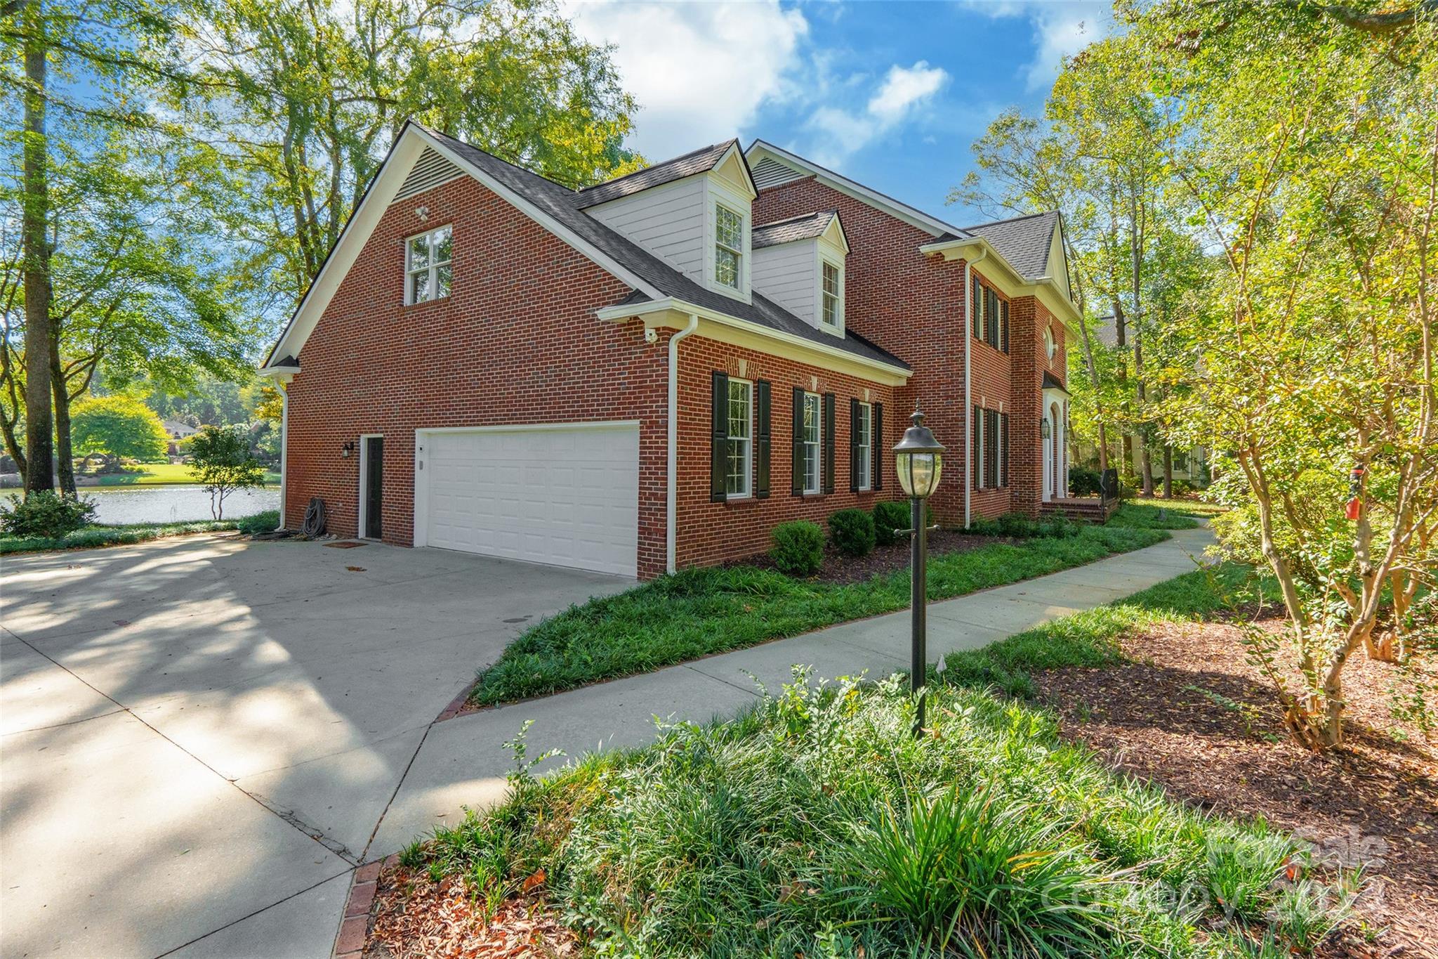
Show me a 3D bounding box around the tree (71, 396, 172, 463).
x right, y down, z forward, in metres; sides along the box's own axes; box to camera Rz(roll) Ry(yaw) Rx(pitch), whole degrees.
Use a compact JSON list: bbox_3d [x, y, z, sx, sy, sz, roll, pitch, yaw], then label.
[{"bbox_3d":[-63.660,-5.202,68.000,10.400,7.500,9.800,0,2,0],"label":"tree"}]

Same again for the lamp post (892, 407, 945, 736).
[{"bbox_3d":[1.166,0.540,3.720,0.310,1.930,0.310,0,2,0],"label":"lamp post"}]

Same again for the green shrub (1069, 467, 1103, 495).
[{"bbox_3d":[13.620,0.042,23.800,1.300,1.150,1.400,1,2,36],"label":"green shrub"}]

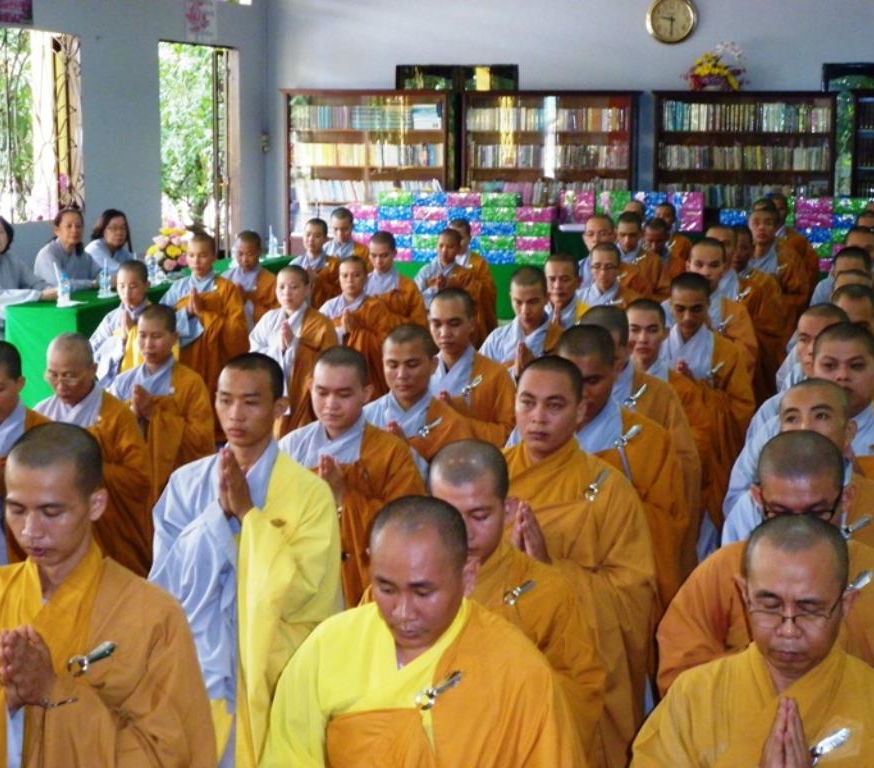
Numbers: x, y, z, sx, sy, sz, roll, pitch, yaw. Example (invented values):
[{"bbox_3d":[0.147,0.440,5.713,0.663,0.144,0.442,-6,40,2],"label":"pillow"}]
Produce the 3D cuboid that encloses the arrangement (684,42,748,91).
[{"bbox_3d":[2.102,-2.396,13.842,0.468,0.355,0.360,3,8,16],"label":"arrangement"}]

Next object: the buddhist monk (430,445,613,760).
[{"bbox_3d":[0.082,0.672,3.838,0.540,1.143,0.650,3,9,21],"label":"buddhist monk"}]

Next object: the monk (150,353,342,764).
[{"bbox_3d":[-0.444,0.505,4.554,0.460,1.189,0.530,3,9,17],"label":"monk"}]

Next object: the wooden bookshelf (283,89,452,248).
[{"bbox_3d":[-0.531,-1.343,14.775,1.379,2.027,0.360,3,8,16],"label":"wooden bookshelf"}]

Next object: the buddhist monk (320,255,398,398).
[{"bbox_3d":[-0.406,-0.152,9.523,0.450,1.038,0.530,3,9,16],"label":"buddhist monk"}]

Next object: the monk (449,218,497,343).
[{"bbox_3d":[0.167,-0.493,11.627,0.460,1.103,0.530,3,9,18],"label":"monk"}]

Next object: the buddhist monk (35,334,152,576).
[{"bbox_3d":[-1.147,0.359,5.975,0.470,1.058,0.530,3,9,16],"label":"buddhist monk"}]

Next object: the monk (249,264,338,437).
[{"bbox_3d":[-0.684,-0.074,9.022,0.450,1.028,0.530,3,9,16],"label":"monk"}]

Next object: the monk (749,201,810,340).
[{"bbox_3d":[2.052,-0.525,11.534,0.480,1.208,0.530,4,9,22],"label":"monk"}]

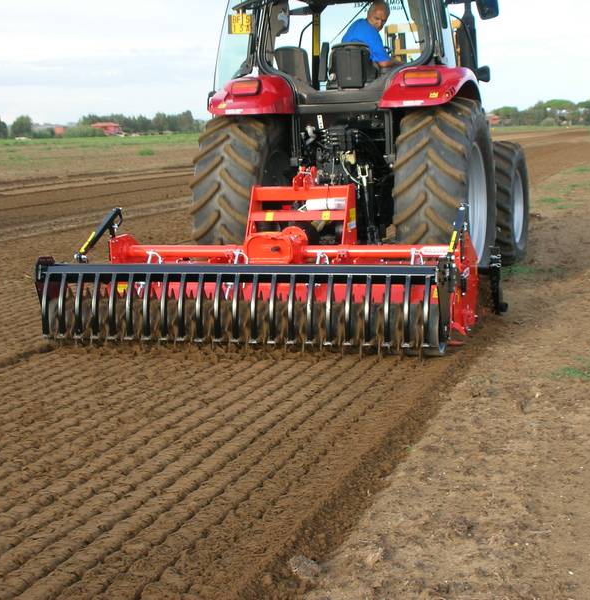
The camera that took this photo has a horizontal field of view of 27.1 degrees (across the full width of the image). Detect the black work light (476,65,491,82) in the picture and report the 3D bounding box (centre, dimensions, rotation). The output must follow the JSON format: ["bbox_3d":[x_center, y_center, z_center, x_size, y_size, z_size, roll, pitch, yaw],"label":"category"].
[{"bbox_3d":[1.898,-2.293,12.400,0.180,0.200,0.120,1,8,17],"label":"black work light"}]

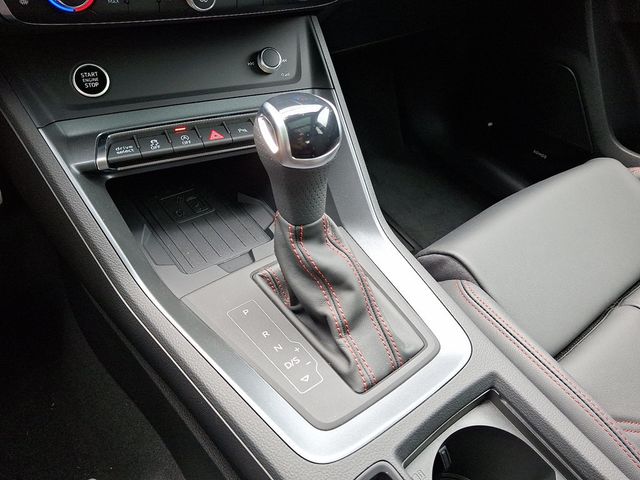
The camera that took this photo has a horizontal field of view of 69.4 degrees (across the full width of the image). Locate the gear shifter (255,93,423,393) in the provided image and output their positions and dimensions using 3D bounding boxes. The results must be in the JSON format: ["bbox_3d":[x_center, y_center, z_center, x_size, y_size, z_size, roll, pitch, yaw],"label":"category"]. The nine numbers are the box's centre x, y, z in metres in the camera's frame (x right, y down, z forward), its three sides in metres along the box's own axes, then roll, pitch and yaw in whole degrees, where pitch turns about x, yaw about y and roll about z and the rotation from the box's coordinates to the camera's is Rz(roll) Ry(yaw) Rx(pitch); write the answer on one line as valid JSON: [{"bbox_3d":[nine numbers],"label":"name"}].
[{"bbox_3d":[0.014,-0.010,0.344,0.080,0.160,0.175,-25,50,-32],"label":"gear shifter"}]

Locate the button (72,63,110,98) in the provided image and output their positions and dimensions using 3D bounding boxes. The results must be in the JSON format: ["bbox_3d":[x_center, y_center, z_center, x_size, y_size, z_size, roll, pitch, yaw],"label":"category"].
[{"bbox_3d":[-0.184,-0.129,0.373,0.029,0.029,0.009,-17,7,-27],"label":"button"}]

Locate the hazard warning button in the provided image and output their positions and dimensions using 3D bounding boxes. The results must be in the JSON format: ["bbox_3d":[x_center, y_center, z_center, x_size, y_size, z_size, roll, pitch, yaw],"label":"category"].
[{"bbox_3d":[-0.096,-0.093,0.418,0.026,0.010,0.021,-17,68,-27],"label":"hazard warning button"}]

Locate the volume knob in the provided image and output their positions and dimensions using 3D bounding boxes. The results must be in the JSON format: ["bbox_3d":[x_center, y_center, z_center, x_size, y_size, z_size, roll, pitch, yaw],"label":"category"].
[{"bbox_3d":[-0.048,-0.169,0.439,0.021,0.021,0.014,-17,7,-27],"label":"volume knob"}]

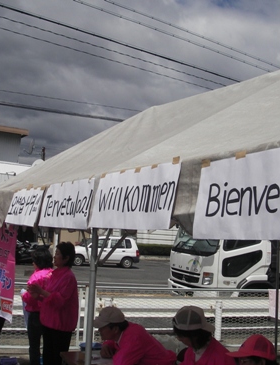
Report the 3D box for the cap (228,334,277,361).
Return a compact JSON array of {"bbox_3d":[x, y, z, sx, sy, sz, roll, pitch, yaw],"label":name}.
[{"bbox_3d":[0.584,0.856,2.800,0.270,0.122,0.180,9,-6,0],"label":"cap"}]

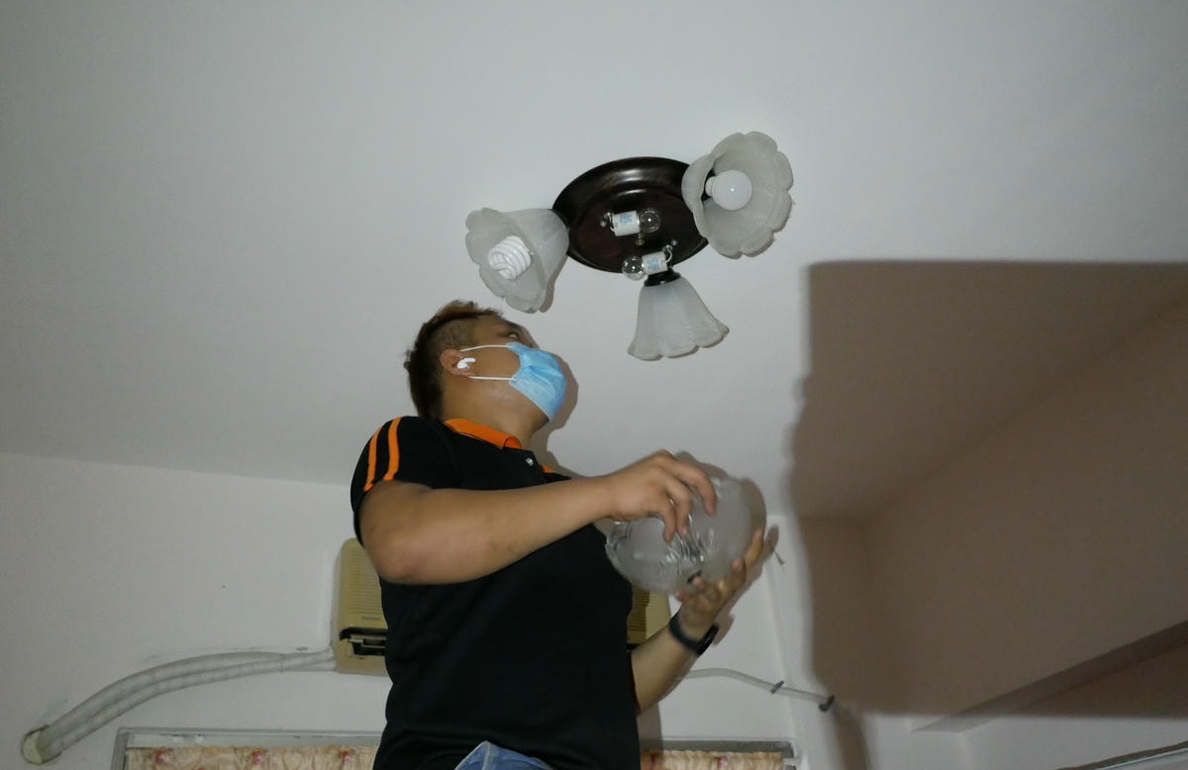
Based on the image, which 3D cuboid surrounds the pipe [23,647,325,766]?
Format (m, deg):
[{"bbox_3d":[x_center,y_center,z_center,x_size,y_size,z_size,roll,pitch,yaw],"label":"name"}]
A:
[{"bbox_3d":[-0.802,0.627,2.042,0.571,0.207,0.082,8,-33,-19],"label":"pipe"}]

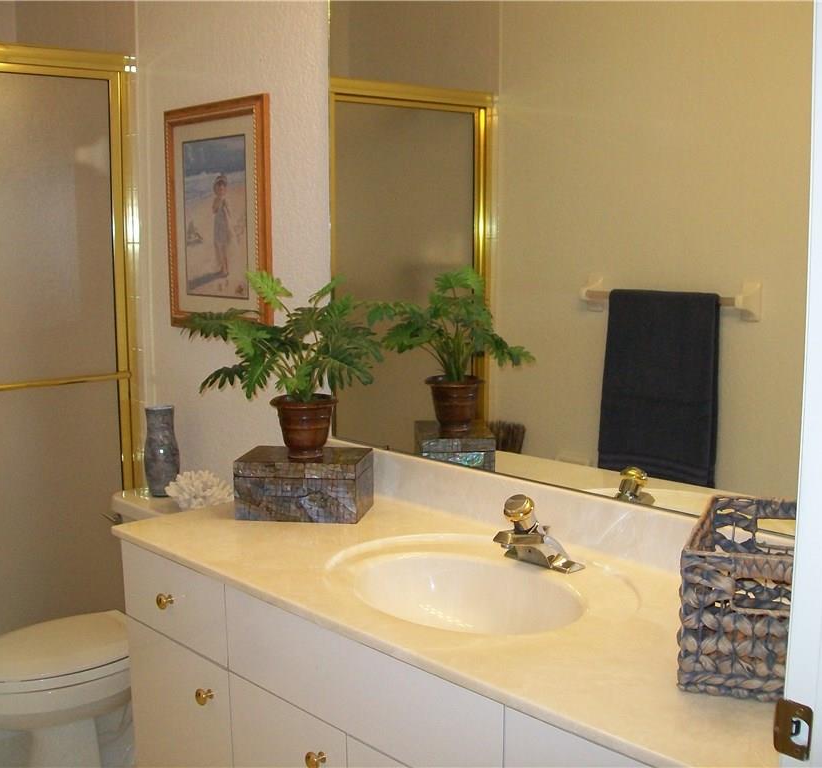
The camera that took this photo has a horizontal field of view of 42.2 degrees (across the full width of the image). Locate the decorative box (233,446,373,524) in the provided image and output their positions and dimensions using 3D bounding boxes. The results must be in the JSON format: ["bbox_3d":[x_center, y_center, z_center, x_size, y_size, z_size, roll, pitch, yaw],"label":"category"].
[{"bbox_3d":[-0.220,0.208,2.218,0.252,0.120,0.162,1,8,9],"label":"decorative box"}]

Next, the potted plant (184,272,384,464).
[{"bbox_3d":[-0.257,-0.039,2.188,0.394,0.380,0.370,0,8,5],"label":"potted plant"}]

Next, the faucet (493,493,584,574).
[{"bbox_3d":[0.208,0.254,1.847,0.149,0.126,0.150,-7,11,-42],"label":"faucet"}]

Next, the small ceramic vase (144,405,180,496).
[{"bbox_3d":[-0.674,0.180,2.857,0.096,0.239,0.096,0,8,5],"label":"small ceramic vase"}]

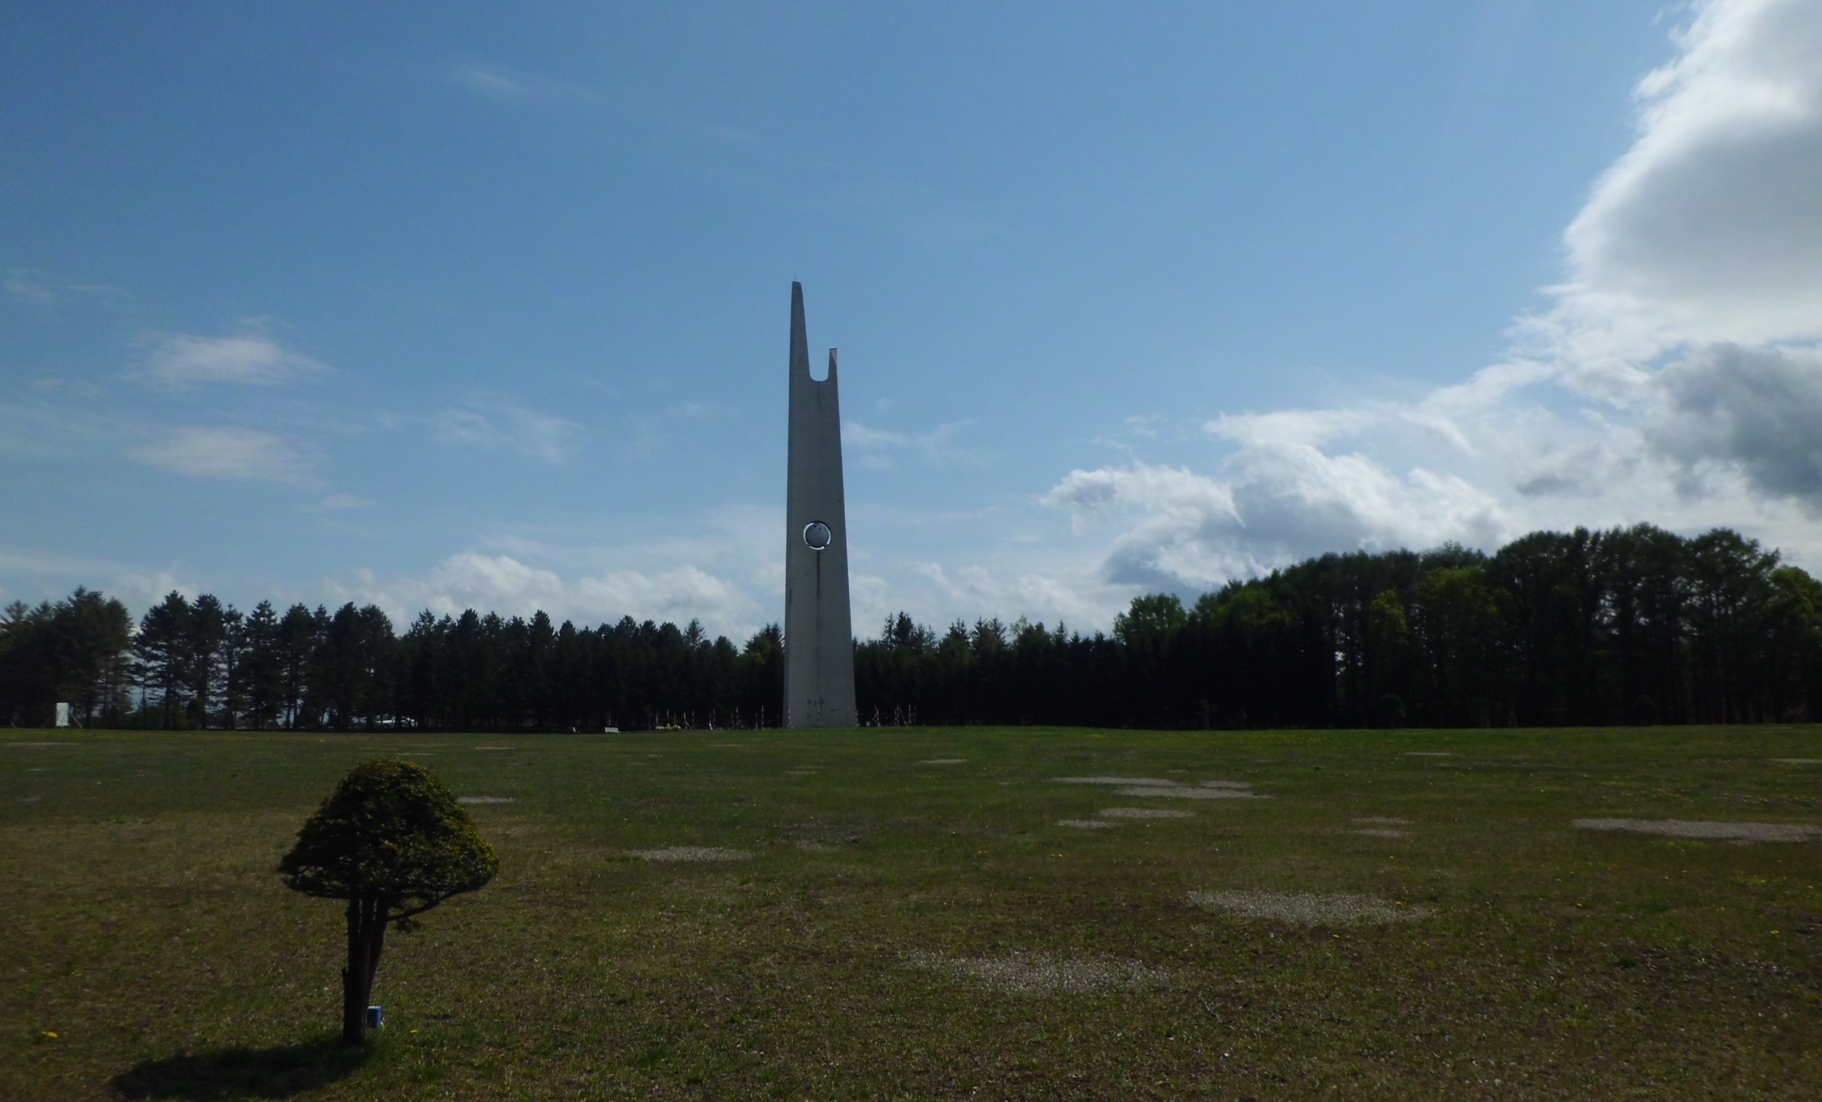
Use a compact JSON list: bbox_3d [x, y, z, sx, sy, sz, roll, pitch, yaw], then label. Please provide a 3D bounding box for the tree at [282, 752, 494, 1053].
[{"bbox_3d":[-2.470,1.650,6.470,1.030,1.340,1.000,0,-7,0],"label":"tree"}]

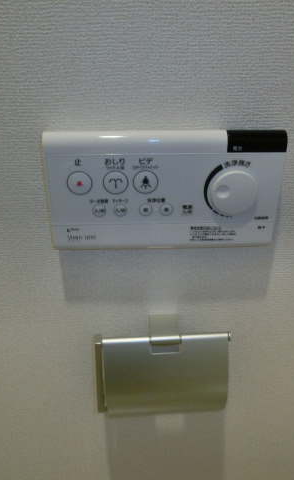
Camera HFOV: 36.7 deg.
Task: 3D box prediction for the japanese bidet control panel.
[{"bbox_3d":[0.019,-0.051,0.458,0.236,0.124,0.028,-1,28,-2],"label":"japanese bidet control panel"}]

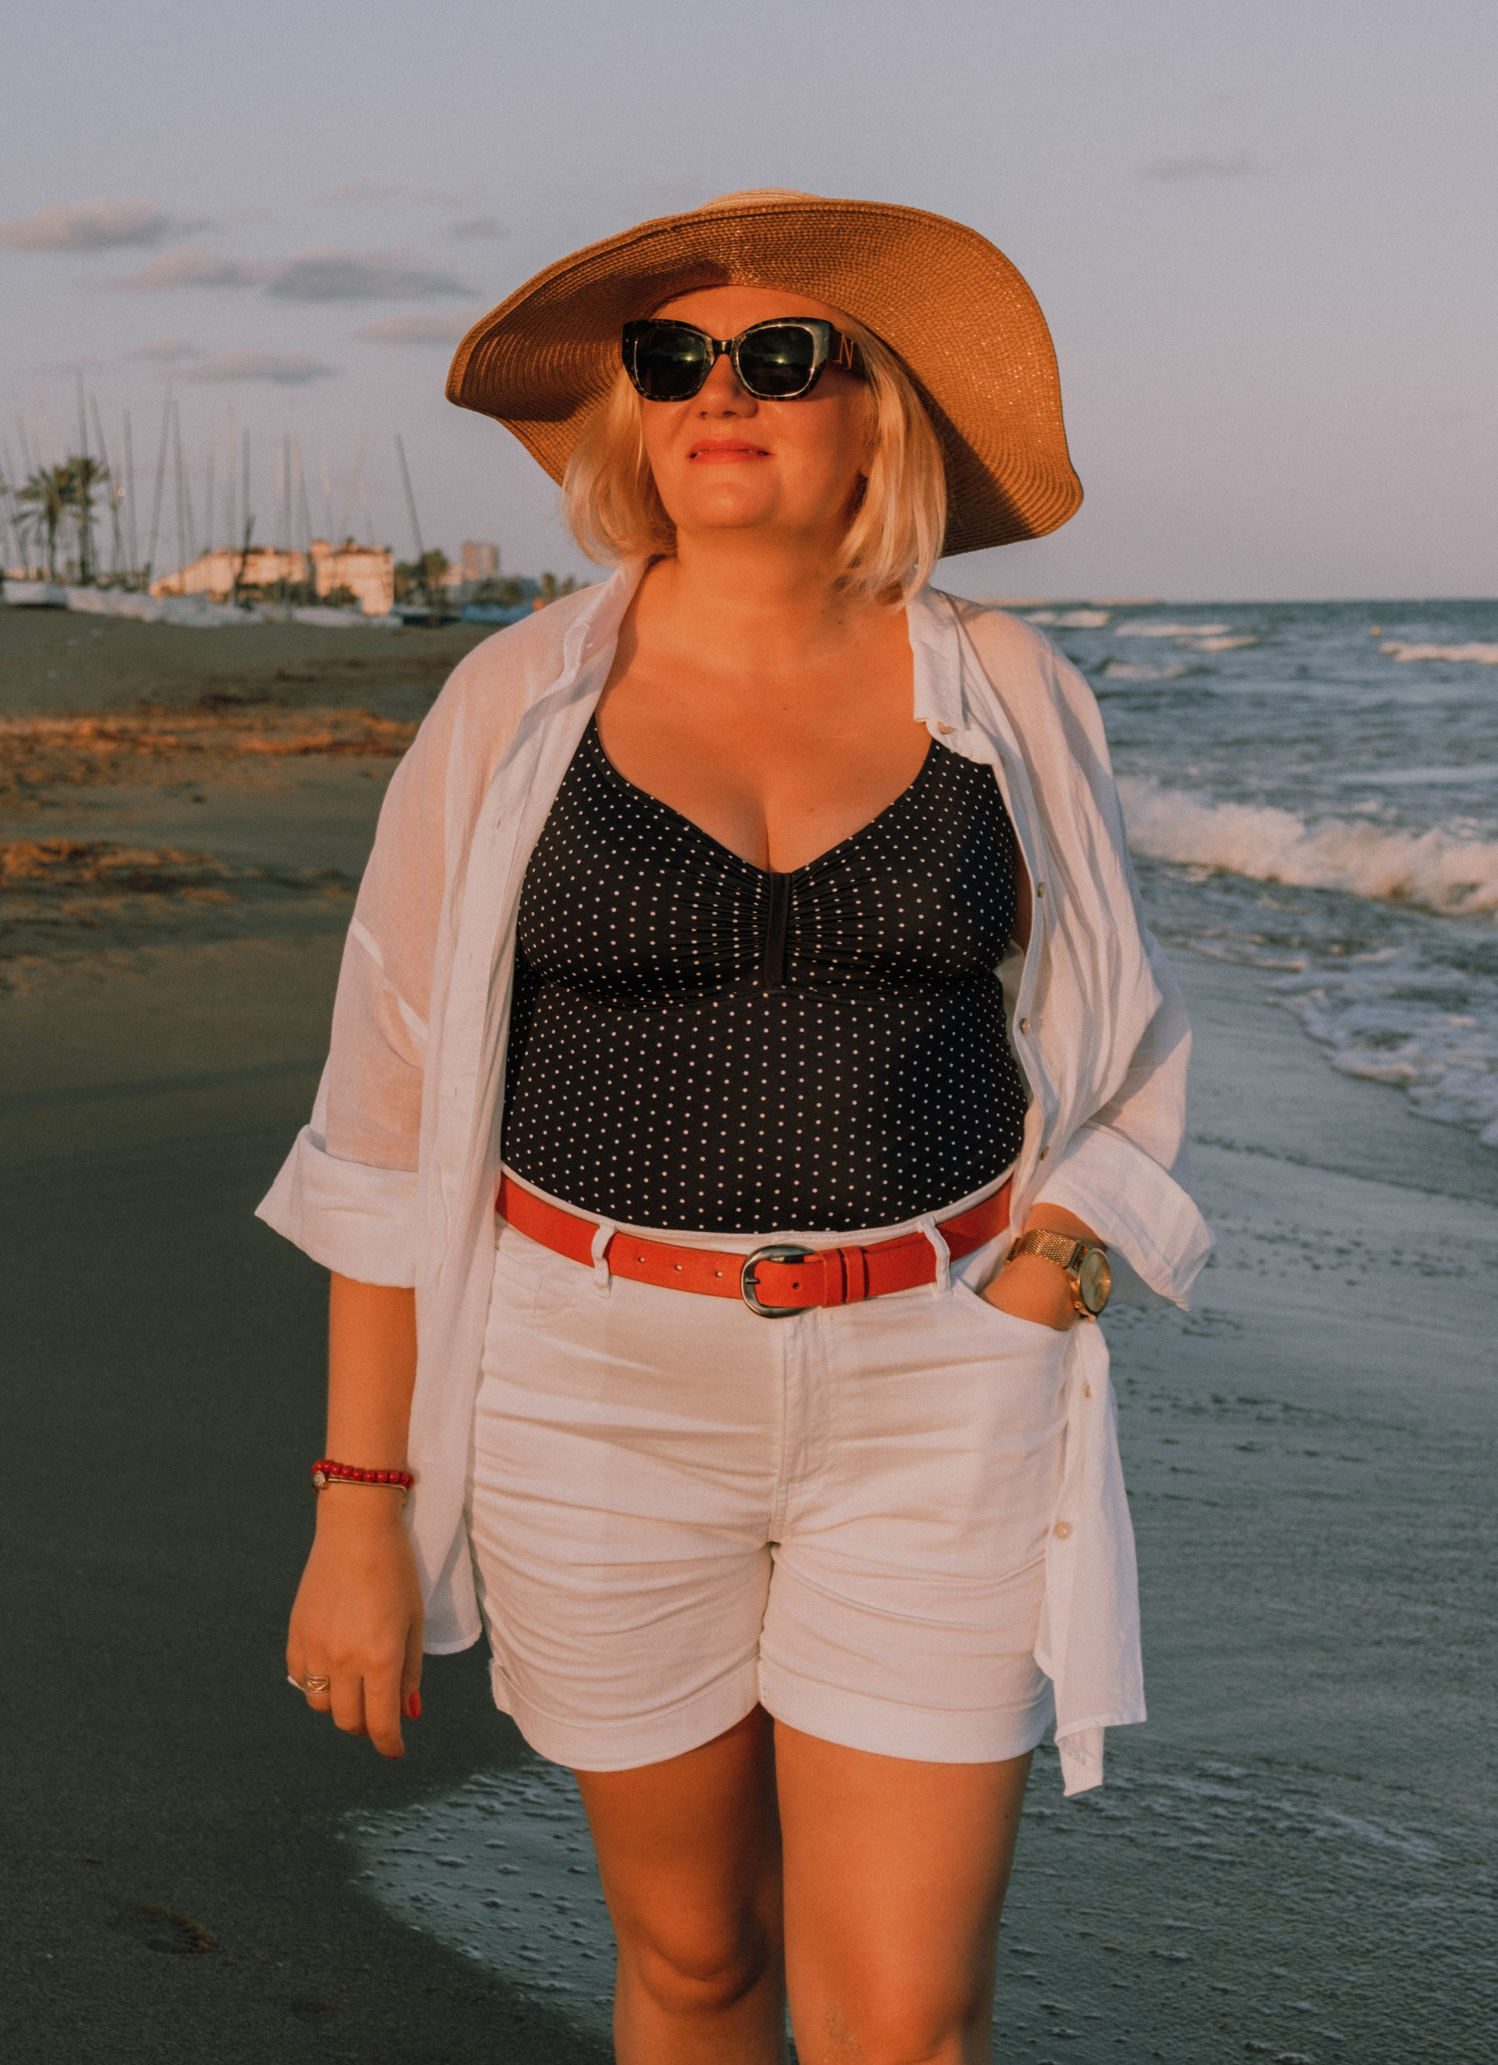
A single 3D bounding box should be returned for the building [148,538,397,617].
[{"bbox_3d":[-47.845,-45.500,350.000,24.500,7.800,12.000,-2,7,-11],"label":"building"}]

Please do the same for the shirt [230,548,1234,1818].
[{"bbox_3d":[-0.009,0.104,2.360,0.640,0.840,0.360,0,7,2],"label":"shirt"}]

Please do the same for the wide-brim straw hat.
[{"bbox_3d":[0.017,-0.455,2.320,0.420,0.160,0.410,2,-20,18],"label":"wide-brim straw hat"}]

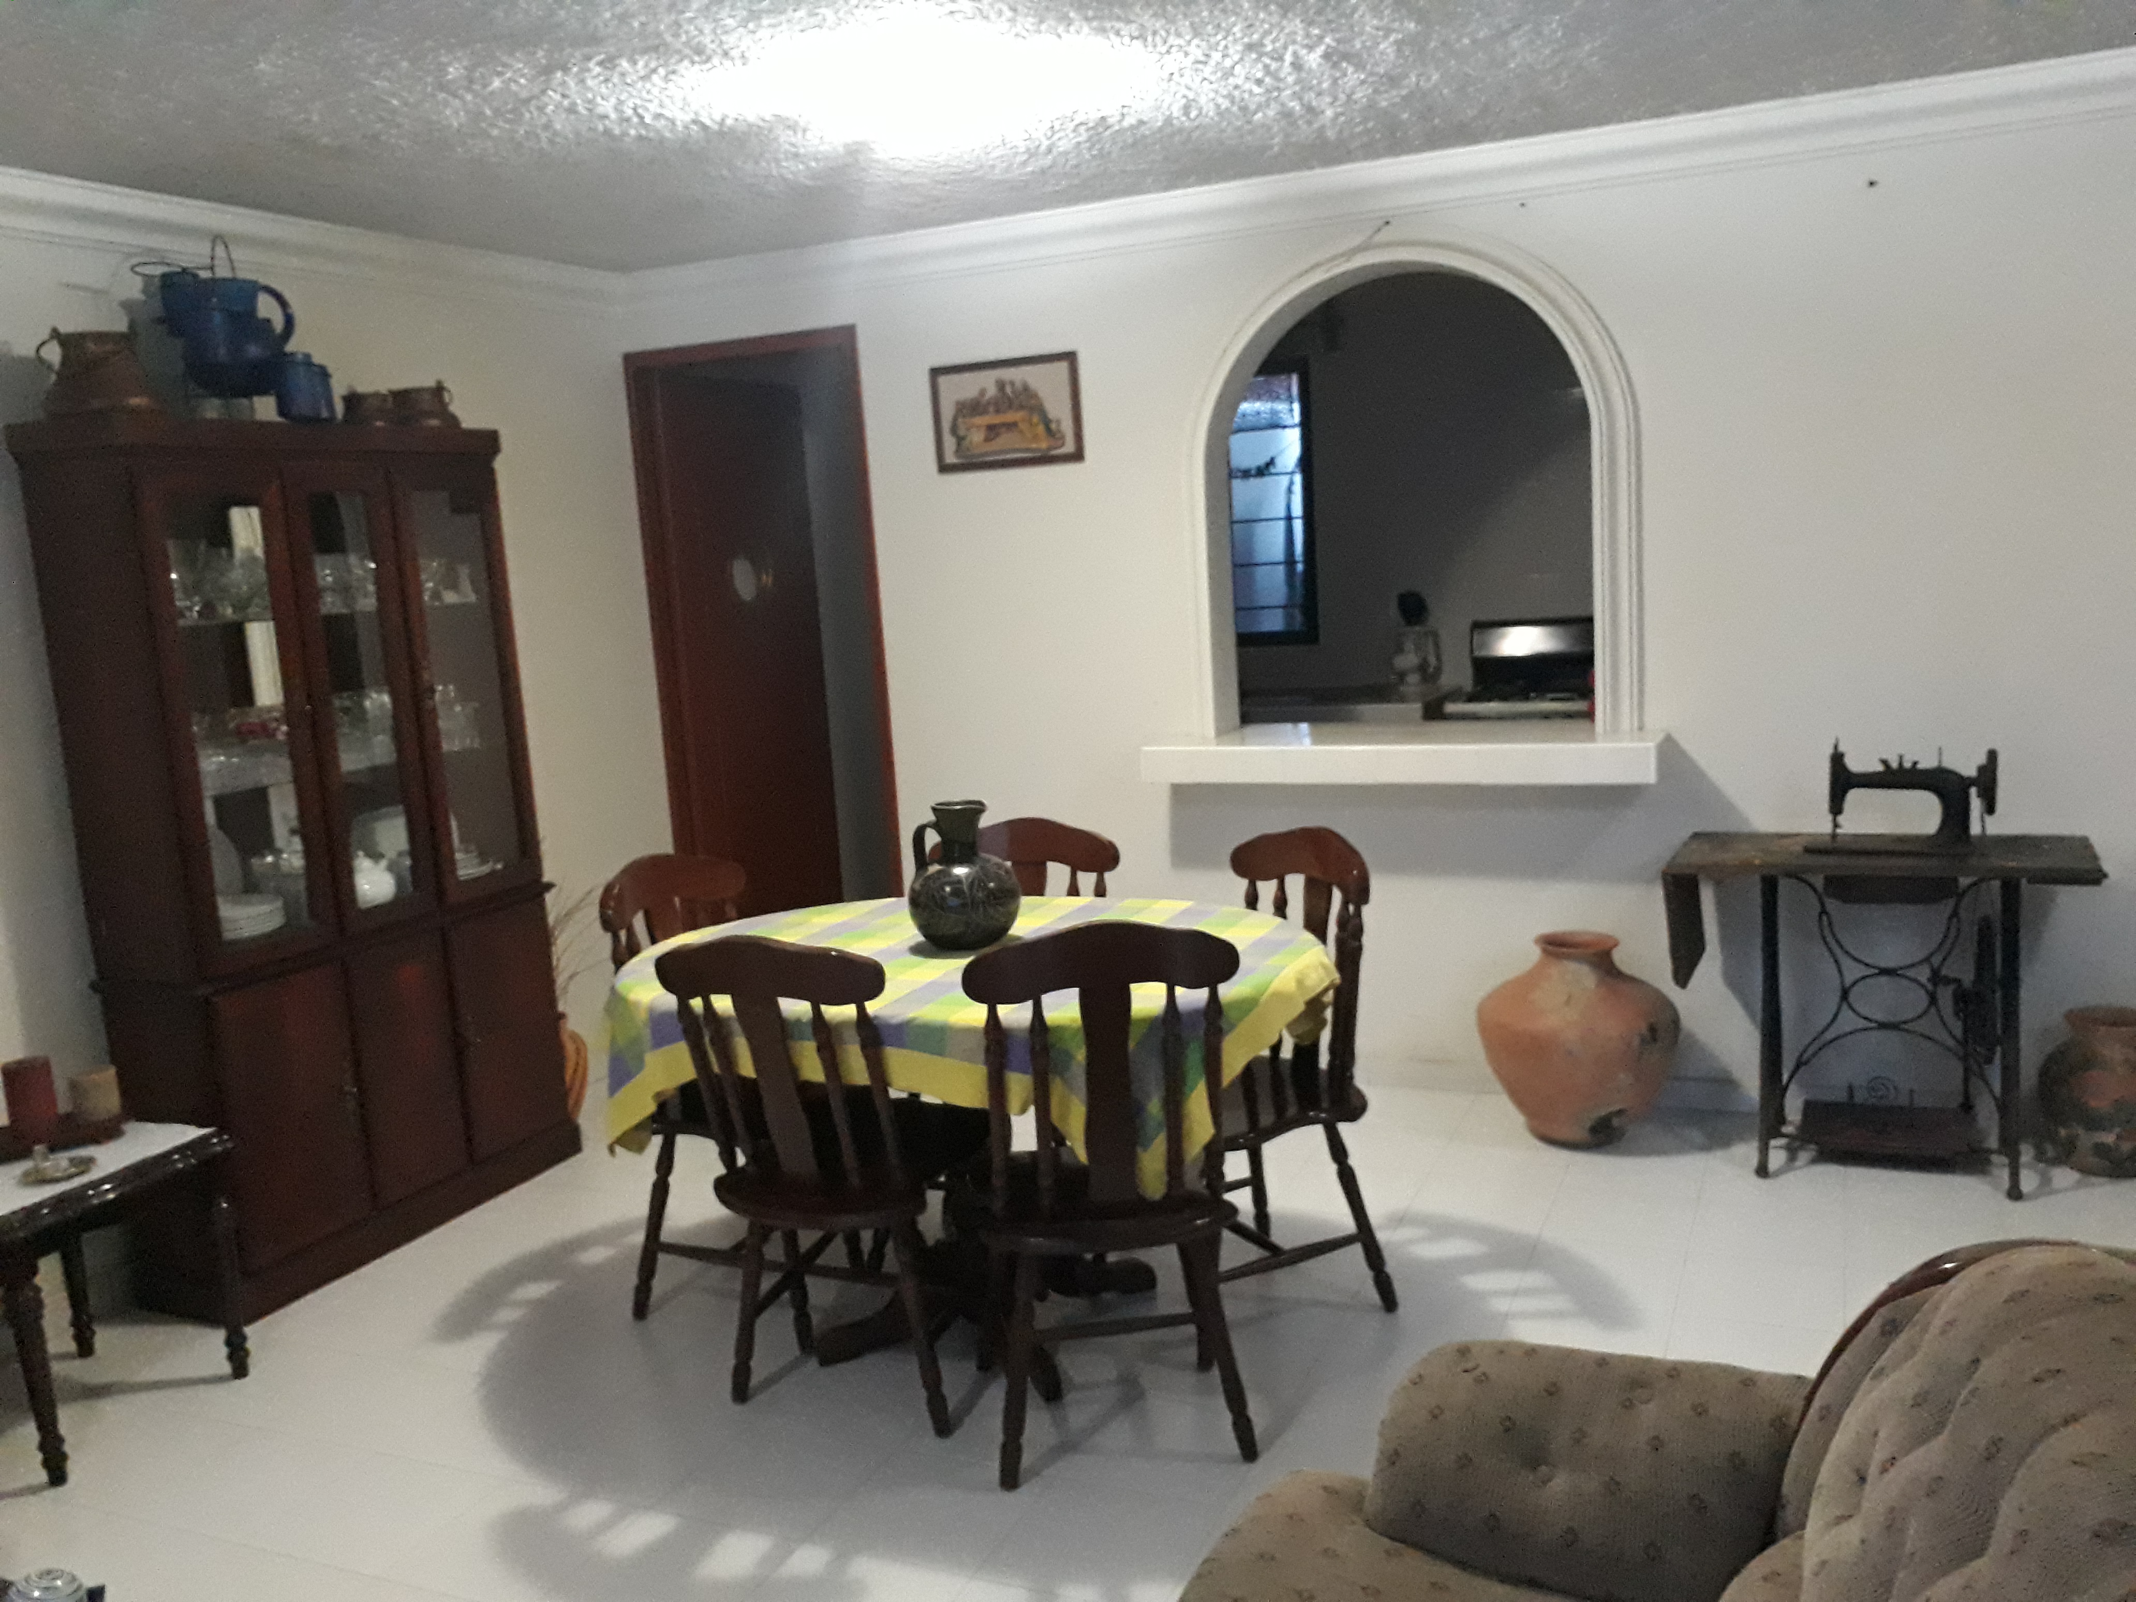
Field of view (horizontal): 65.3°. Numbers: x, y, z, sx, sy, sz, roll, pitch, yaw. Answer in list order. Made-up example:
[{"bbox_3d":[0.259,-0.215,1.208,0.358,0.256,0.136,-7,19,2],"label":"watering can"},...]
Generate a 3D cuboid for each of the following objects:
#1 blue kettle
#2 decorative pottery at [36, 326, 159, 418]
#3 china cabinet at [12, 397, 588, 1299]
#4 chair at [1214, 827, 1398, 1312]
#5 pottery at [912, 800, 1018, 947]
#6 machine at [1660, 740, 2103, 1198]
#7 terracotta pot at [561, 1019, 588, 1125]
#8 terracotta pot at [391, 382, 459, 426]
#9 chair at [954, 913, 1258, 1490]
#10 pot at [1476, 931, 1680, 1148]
[{"bbox_3d":[-1.880,-1.035,3.717,0.200,0.270,0.310,3,11,35],"label":"blue kettle"},{"bbox_3d":[-2.050,-0.888,3.511,0.265,0.205,0.250,-9,10,-28],"label":"decorative pottery"},{"bbox_3d":[-1.761,0.096,3.998,0.370,1.920,1.100,0,10,24],"label":"china cabinet"},{"bbox_3d":[0.336,0.554,3.362,0.480,0.955,0.460,-9,11,-30],"label":"chair"},{"bbox_3d":[-0.229,0.160,3.570,0.235,0.307,0.235,-4,9,-4],"label":"pottery"},{"bbox_3d":[1.919,0.357,3.983,0.900,1.020,0.430,1,10,24],"label":"machine"},{"bbox_3d":[-1.498,0.774,4.733,0.250,0.320,0.250,-7,10,-21],"label":"terracotta pot"},{"bbox_3d":[-1.650,-1.004,4.274,0.175,0.142,0.160,-7,10,-22],"label":"terracotta pot"},{"bbox_3d":[0.058,0.652,3.014,0.470,0.975,0.490,-5,9,-7],"label":"chair"},{"bbox_3d":[1.259,0.599,4.151,0.490,0.500,0.490,0,10,24],"label":"pot"}]

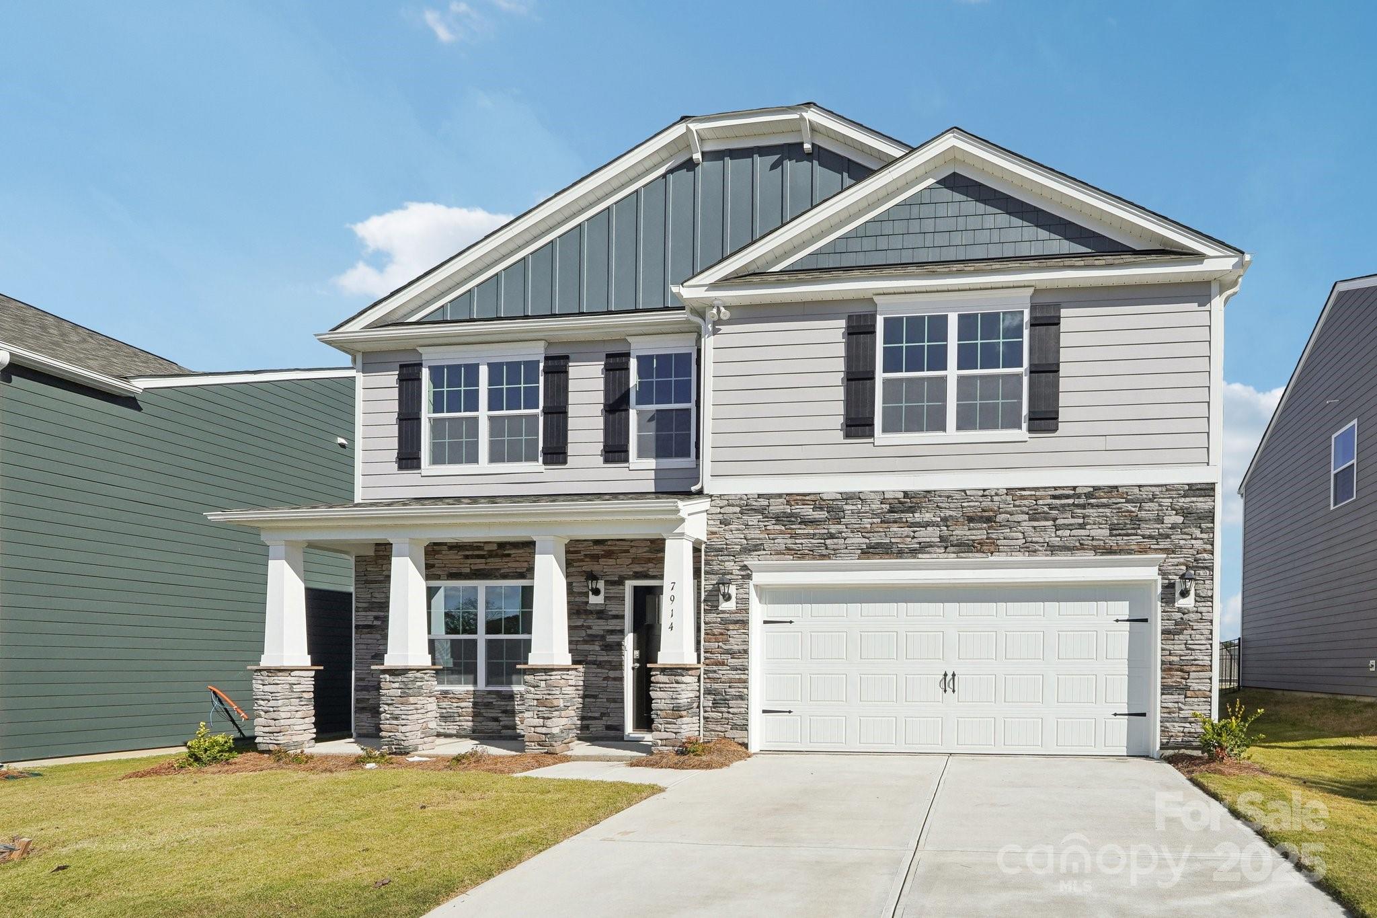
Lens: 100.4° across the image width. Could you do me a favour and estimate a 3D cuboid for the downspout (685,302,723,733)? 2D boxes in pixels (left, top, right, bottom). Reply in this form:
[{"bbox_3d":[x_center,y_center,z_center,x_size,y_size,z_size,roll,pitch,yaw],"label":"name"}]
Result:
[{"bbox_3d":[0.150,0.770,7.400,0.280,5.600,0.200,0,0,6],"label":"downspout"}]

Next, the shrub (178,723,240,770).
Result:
[{"bbox_3d":[-5.900,3.500,7.020,0.640,0.510,0.600,0,0,6],"label":"shrub"}]

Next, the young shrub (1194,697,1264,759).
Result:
[{"bbox_3d":[6.120,3.070,6.500,0.690,0.620,0.660,0,0,6],"label":"young shrub"}]

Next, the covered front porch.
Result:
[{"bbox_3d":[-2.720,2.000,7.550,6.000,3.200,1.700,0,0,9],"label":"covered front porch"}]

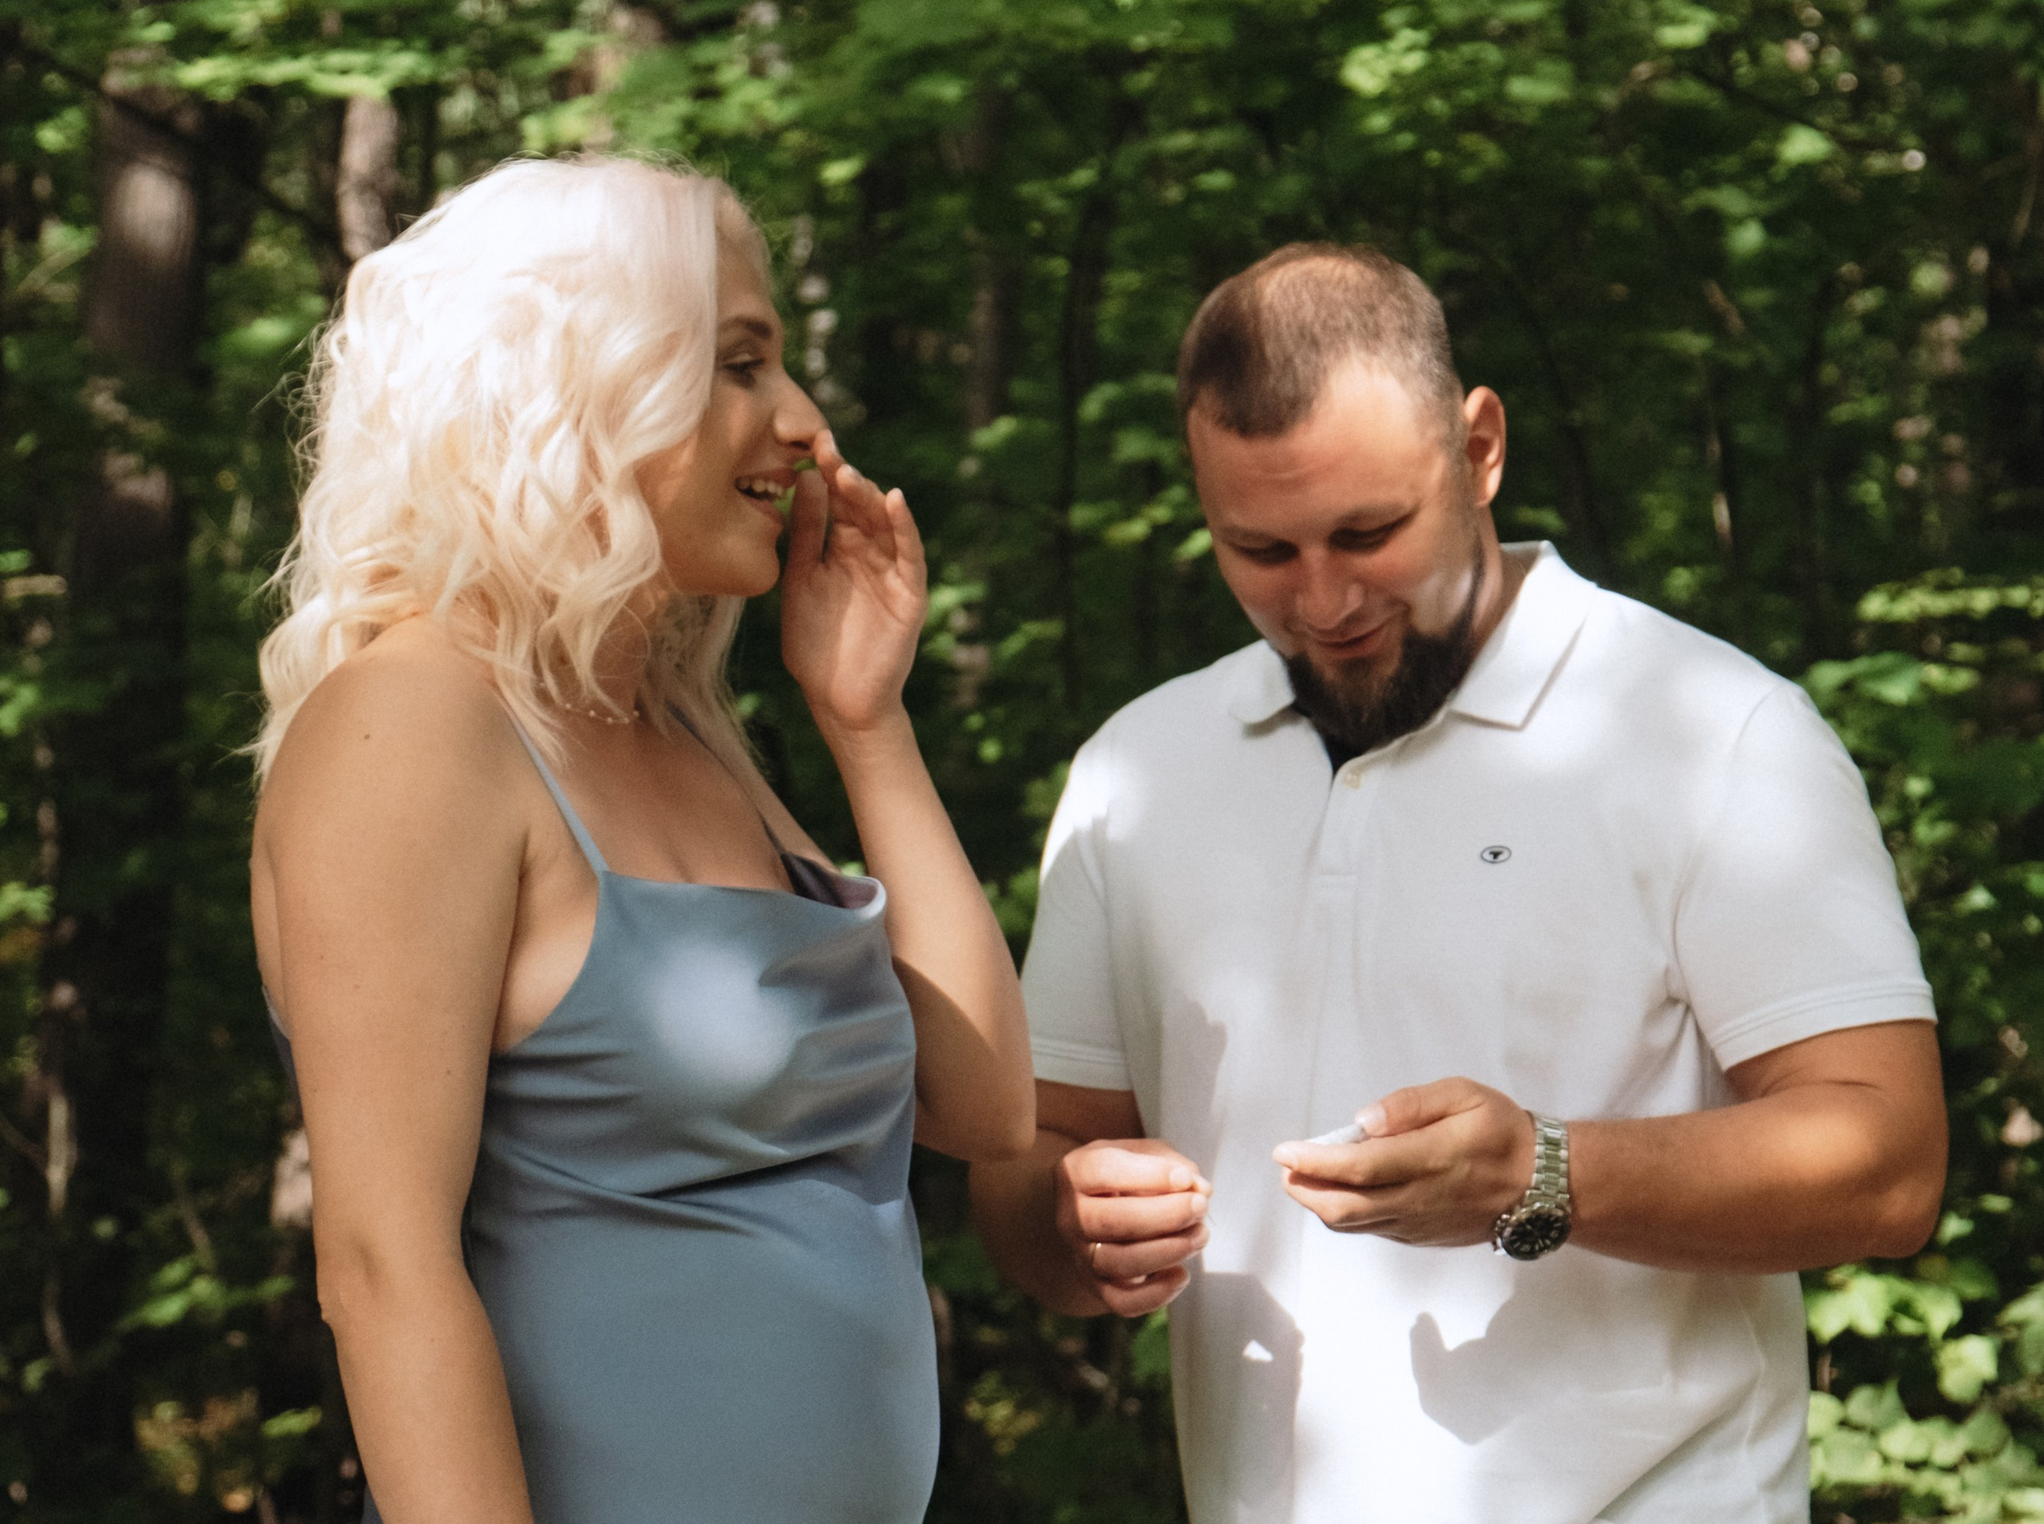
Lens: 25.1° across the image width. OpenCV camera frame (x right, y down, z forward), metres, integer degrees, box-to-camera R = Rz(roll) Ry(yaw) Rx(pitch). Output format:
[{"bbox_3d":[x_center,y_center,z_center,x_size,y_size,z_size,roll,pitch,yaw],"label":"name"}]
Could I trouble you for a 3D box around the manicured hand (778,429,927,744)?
[{"bbox_3d":[-0.097,-0.100,2.620,0.085,0.178,0.075,0,0,20],"label":"manicured hand"}]

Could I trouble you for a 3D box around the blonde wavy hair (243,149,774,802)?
[{"bbox_3d":[-0.285,-0.165,2.590,0.275,0.345,0.250,0,0,12],"label":"blonde wavy hair"}]

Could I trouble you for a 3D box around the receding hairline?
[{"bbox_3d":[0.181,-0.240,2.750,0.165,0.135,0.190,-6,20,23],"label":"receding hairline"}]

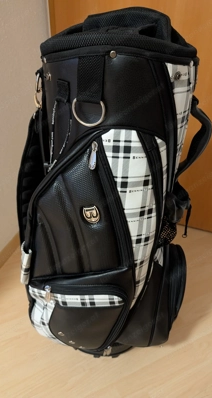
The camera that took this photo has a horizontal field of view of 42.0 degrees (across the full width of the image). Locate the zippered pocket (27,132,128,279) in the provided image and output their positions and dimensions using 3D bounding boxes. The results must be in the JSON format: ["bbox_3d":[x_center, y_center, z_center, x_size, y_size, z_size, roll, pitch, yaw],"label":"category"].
[{"bbox_3d":[-0.058,0.023,0.525,0.215,0.325,0.080,1,37,0],"label":"zippered pocket"}]

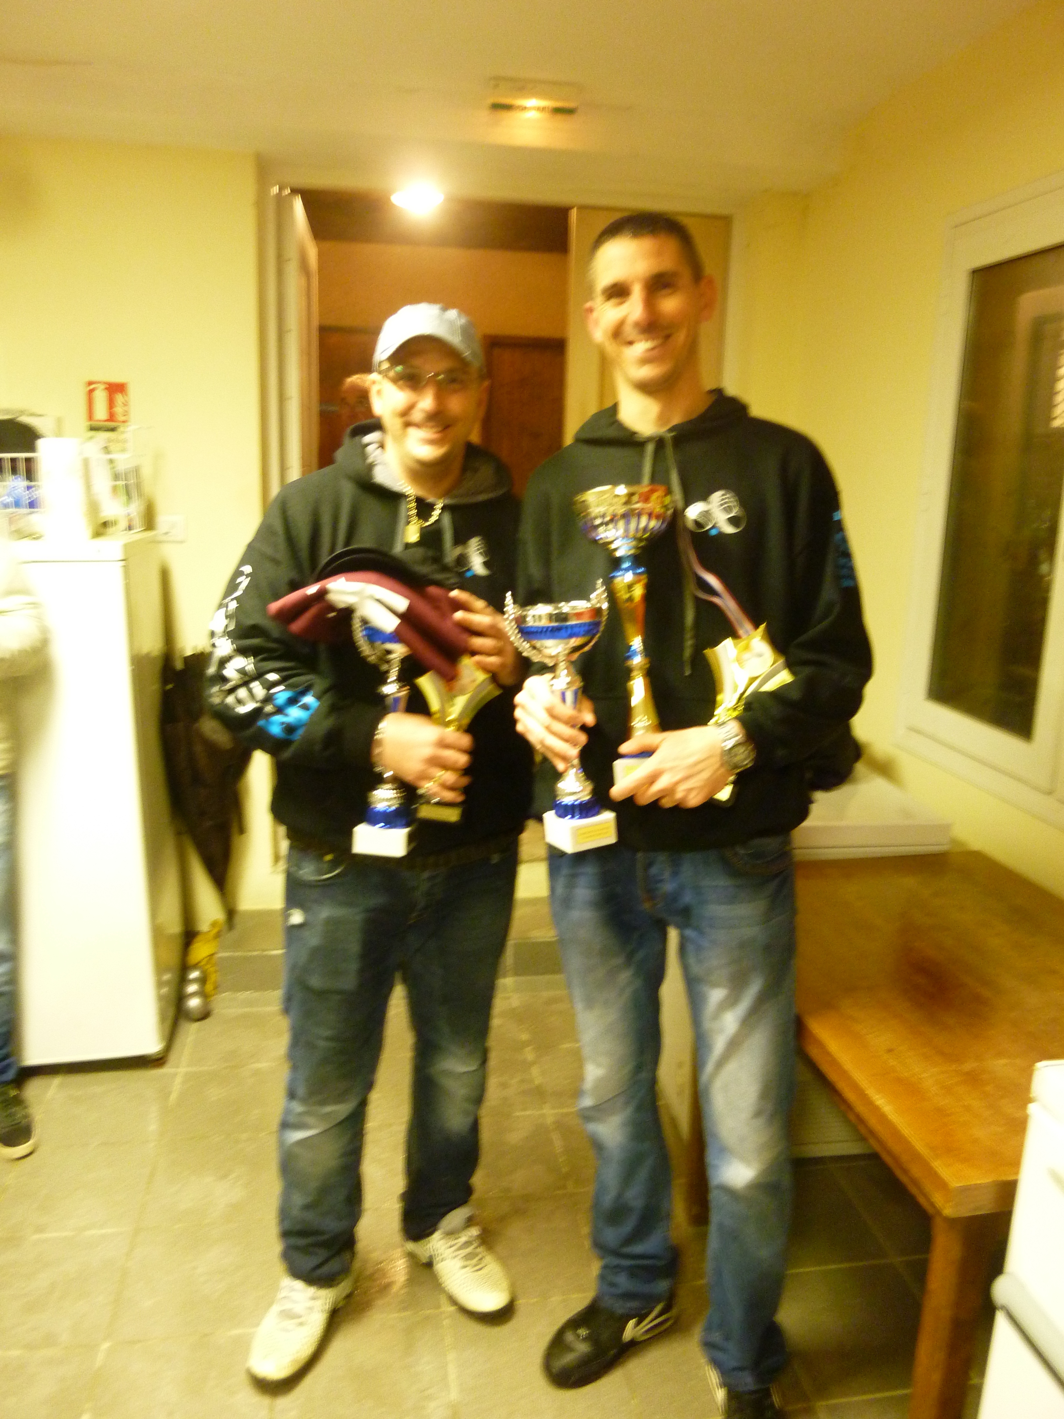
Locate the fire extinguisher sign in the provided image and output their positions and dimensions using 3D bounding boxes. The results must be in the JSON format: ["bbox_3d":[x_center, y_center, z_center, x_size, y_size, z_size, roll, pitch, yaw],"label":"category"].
[{"bbox_3d":[-1.234,-0.883,2.975,0.120,0.125,0.010,-1,12,-10],"label":"fire extinguisher sign"}]

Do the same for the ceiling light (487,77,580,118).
[{"bbox_3d":[-0.007,-1.426,2.399,0.215,0.060,0.110,-1,12,-10],"label":"ceiling light"}]

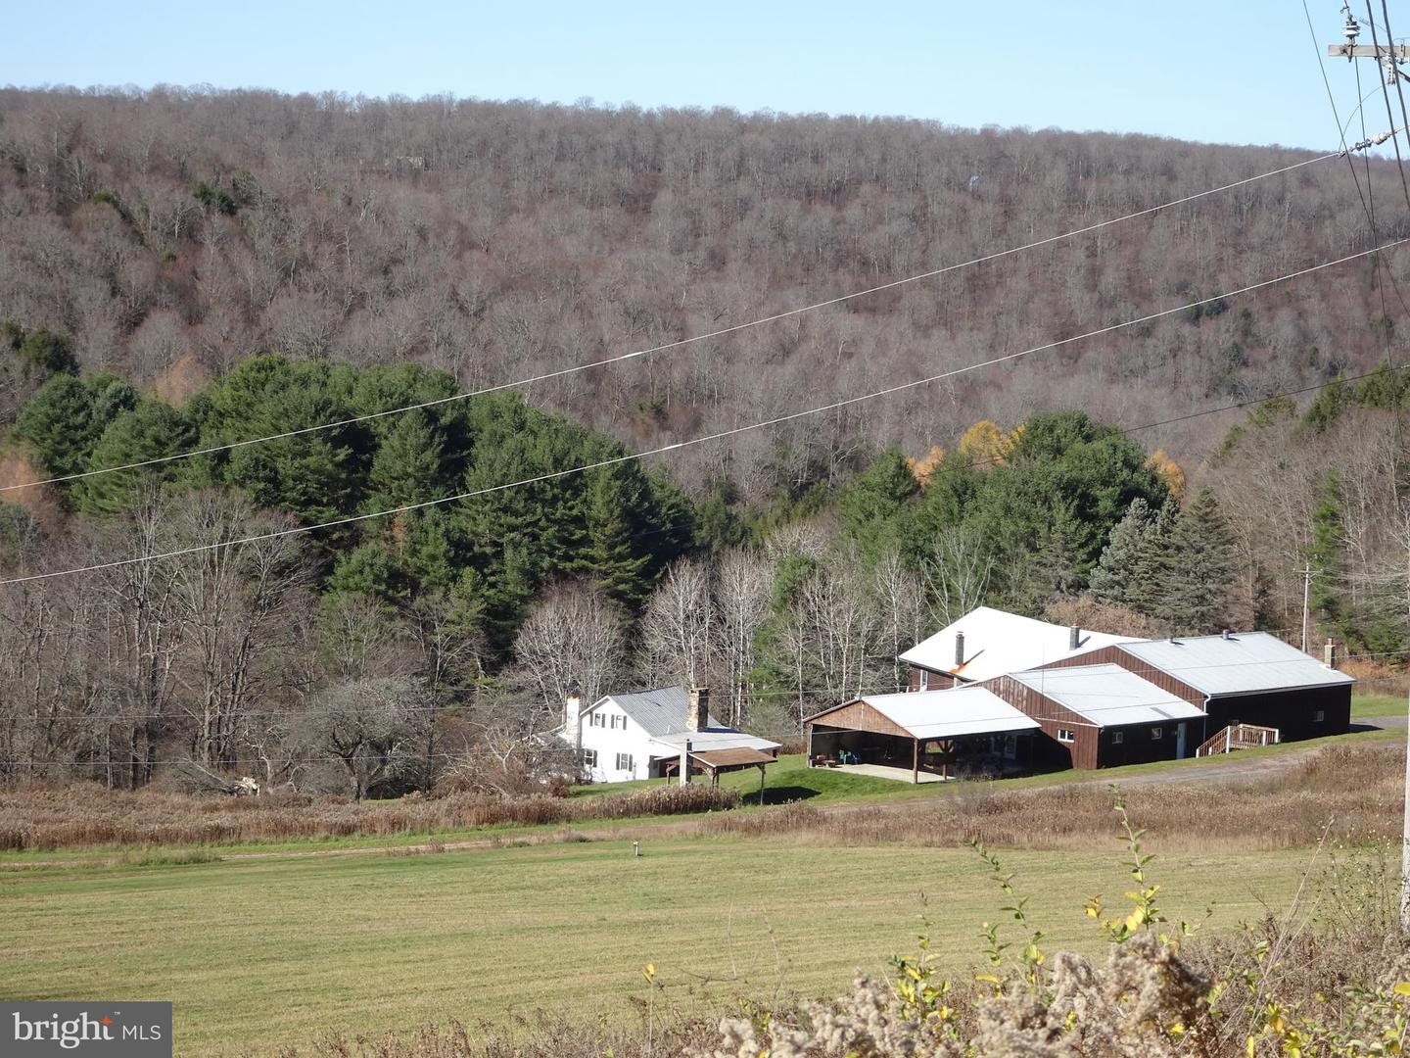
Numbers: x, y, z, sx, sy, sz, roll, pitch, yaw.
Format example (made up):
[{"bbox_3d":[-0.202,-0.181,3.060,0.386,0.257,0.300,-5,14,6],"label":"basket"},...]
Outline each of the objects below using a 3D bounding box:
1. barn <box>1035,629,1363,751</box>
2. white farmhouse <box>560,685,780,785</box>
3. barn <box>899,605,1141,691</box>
[{"bbox_3d":[28.955,9.429,242.386,12.590,5.890,14.530,-3,5,-41],"label":"barn"},{"bbox_3d":[-1.916,13.373,260.235,11.000,6.300,7.460,3,5,37],"label":"white farmhouse"},{"bbox_3d":[23.220,9.583,265.286,12.130,7.390,23.890,-1,4,-22],"label":"barn"}]

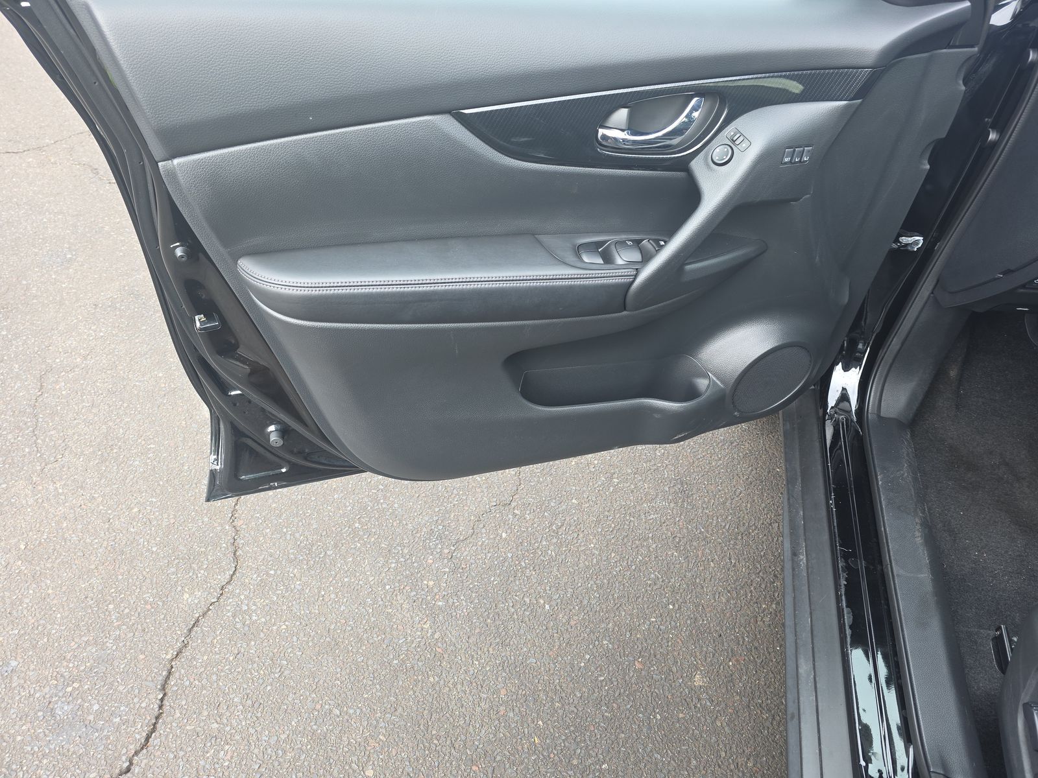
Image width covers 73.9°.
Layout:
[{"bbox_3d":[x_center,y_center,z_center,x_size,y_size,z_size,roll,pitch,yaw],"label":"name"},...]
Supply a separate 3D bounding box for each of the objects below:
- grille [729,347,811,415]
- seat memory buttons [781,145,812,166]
[{"bbox_3d":[0.450,-0.017,1.231,0.160,0.160,0.016,-15,47,-14],"label":"grille"},{"bbox_3d":[0.356,-0.302,0.887,0.037,0.024,0.010,-9,42,-8],"label":"seat memory buttons"}]

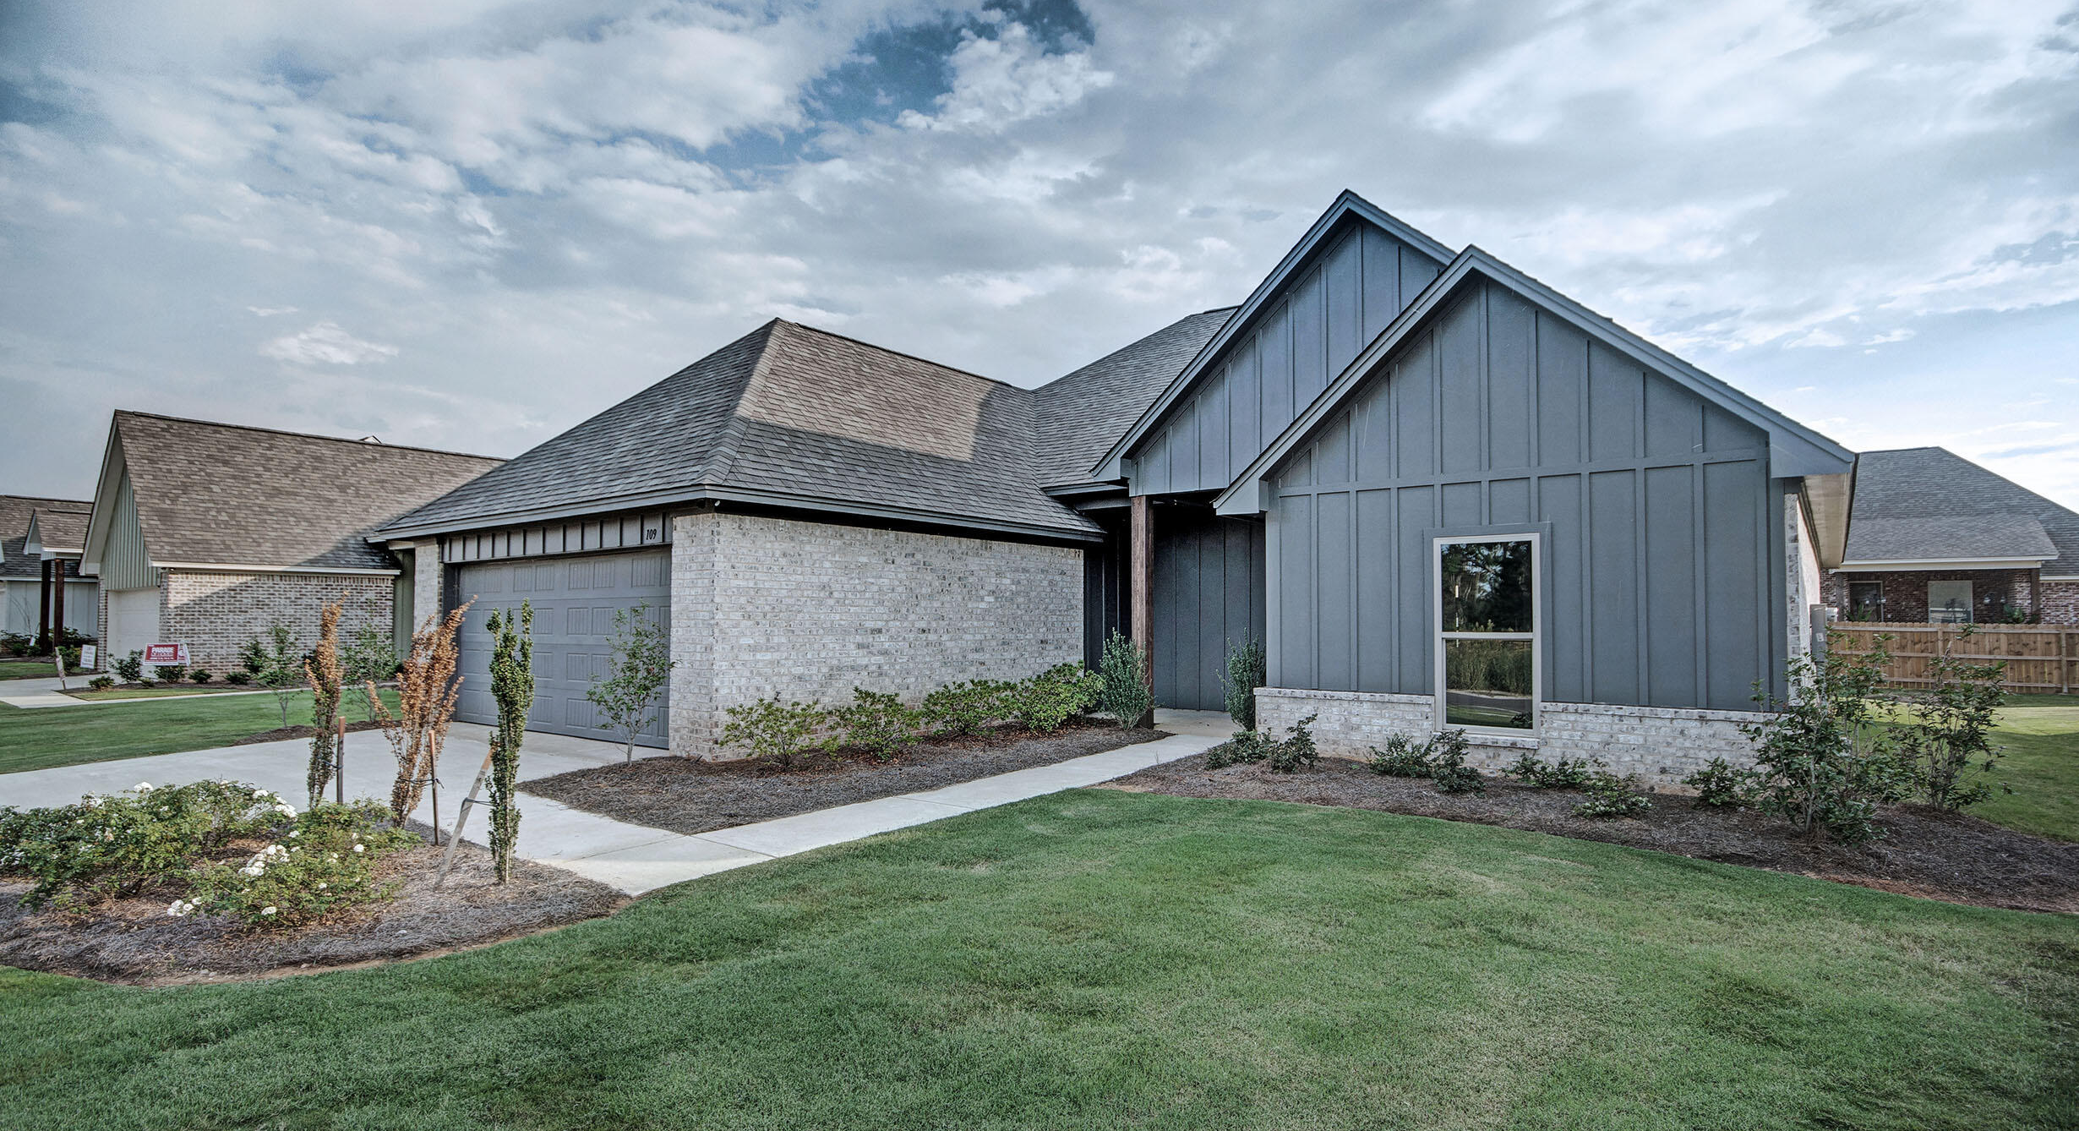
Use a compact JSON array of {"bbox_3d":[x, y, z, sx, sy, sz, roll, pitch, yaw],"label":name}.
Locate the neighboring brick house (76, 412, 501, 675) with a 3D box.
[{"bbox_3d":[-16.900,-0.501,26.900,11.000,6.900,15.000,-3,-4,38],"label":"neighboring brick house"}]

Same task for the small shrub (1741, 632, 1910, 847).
[{"bbox_3d":[5.307,1.177,6.237,1.040,1.354,1.100,-3,-4,40],"label":"small shrub"}]

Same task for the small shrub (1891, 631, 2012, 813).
[{"bbox_3d":[6.954,1.165,7.030,0.810,1.362,0.850,-3,-5,44],"label":"small shrub"}]

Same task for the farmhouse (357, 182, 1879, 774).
[{"bbox_3d":[2.637,-1.615,15.575,16.700,7.700,17.800,-3,-4,38],"label":"farmhouse"}]

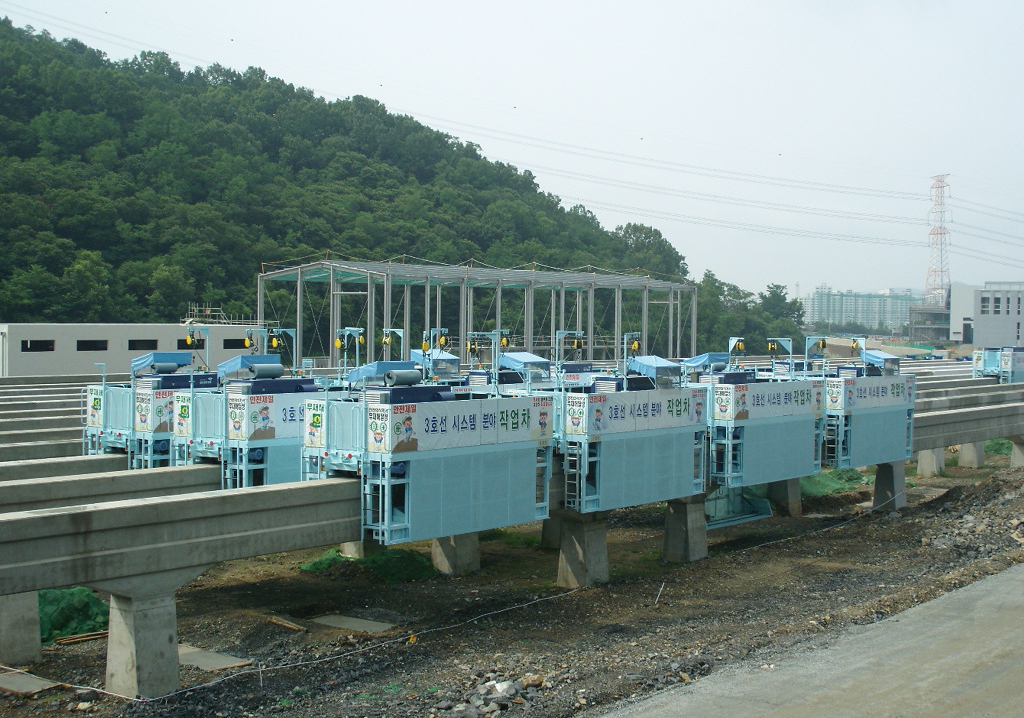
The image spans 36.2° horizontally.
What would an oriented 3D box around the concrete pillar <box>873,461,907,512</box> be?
[{"bbox_3d":[16.176,5.342,67.005,1.100,2.100,1.200,3,2,37],"label":"concrete pillar"}]

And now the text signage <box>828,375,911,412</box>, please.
[{"bbox_3d":[14.430,1.297,62.659,0.720,1.220,6.850,3,2,37],"label":"text signage"}]

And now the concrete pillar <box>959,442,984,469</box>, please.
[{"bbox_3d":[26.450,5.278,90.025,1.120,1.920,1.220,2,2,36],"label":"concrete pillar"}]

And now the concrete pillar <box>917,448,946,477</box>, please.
[{"bbox_3d":[22.700,5.380,84.964,1.120,1.950,1.220,2,2,36],"label":"concrete pillar"}]

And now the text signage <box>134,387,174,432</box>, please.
[{"bbox_3d":[-9.931,1.420,44.237,0.850,1.200,1.200,3,2,37],"label":"text signage"}]

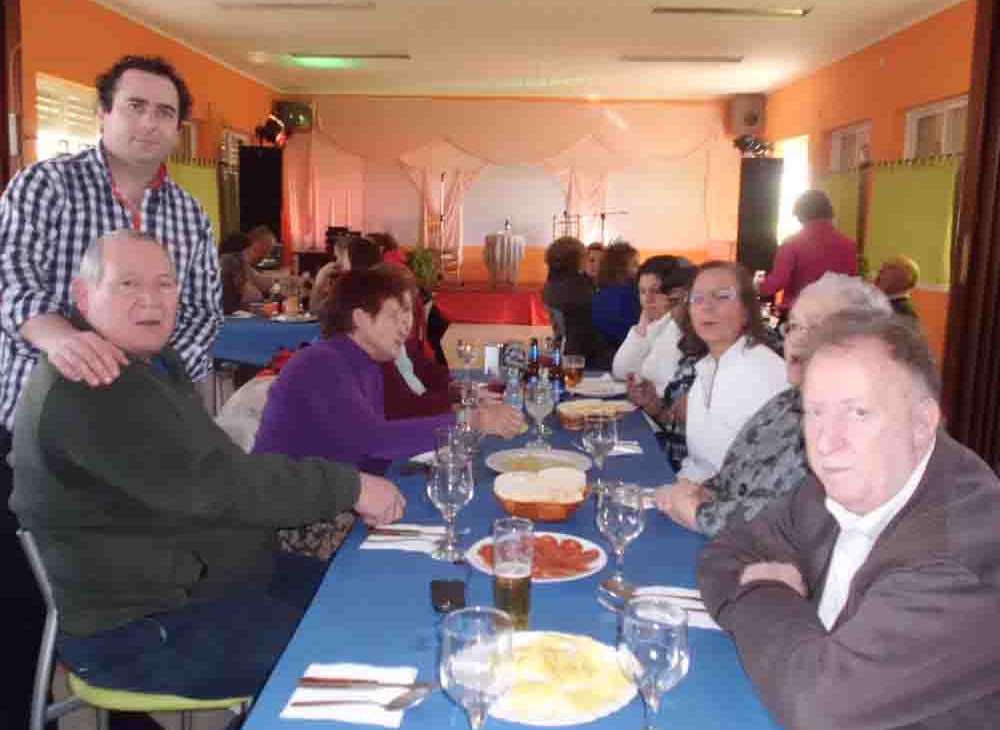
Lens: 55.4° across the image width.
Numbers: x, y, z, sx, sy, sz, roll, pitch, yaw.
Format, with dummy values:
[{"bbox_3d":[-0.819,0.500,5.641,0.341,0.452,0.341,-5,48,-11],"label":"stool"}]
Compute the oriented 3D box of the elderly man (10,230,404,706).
[{"bbox_3d":[-0.581,0.386,1.949,0.790,1.300,0.530,2,9,10],"label":"elderly man"}]

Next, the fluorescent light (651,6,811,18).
[{"bbox_3d":[1.784,-2.720,7.344,1.220,0.070,0.130,1,9,0],"label":"fluorescent light"}]

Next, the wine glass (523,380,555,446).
[{"bbox_3d":[0.102,0.131,2.542,0.084,0.170,0.084,1,10,0],"label":"wine glass"}]

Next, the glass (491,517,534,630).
[{"bbox_3d":[0.020,0.306,1.389,0.062,0.162,0.062,1,9,0],"label":"glass"}]

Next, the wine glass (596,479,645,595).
[{"bbox_3d":[0.201,0.289,1.599,0.081,0.172,0.081,1,10,0],"label":"wine glass"}]

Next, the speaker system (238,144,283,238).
[{"bbox_3d":[-2.607,-1.807,10.508,0.460,1.150,0.450,-1,10,-11],"label":"speaker system"}]

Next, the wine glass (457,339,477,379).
[{"bbox_3d":[-0.127,-0.021,3.618,0.079,0.162,0.079,1,10,0],"label":"wine glass"}]

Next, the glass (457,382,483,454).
[{"bbox_3d":[-0.077,0.130,2.417,0.073,0.178,0.073,1,9,0],"label":"glass"}]

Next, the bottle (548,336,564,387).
[{"bbox_3d":[0.191,0.007,3.214,0.058,0.215,0.058,1,10,0],"label":"bottle"}]

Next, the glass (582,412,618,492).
[{"bbox_3d":[0.224,0.188,2.097,0.077,0.174,0.077,1,9,0],"label":"glass"}]

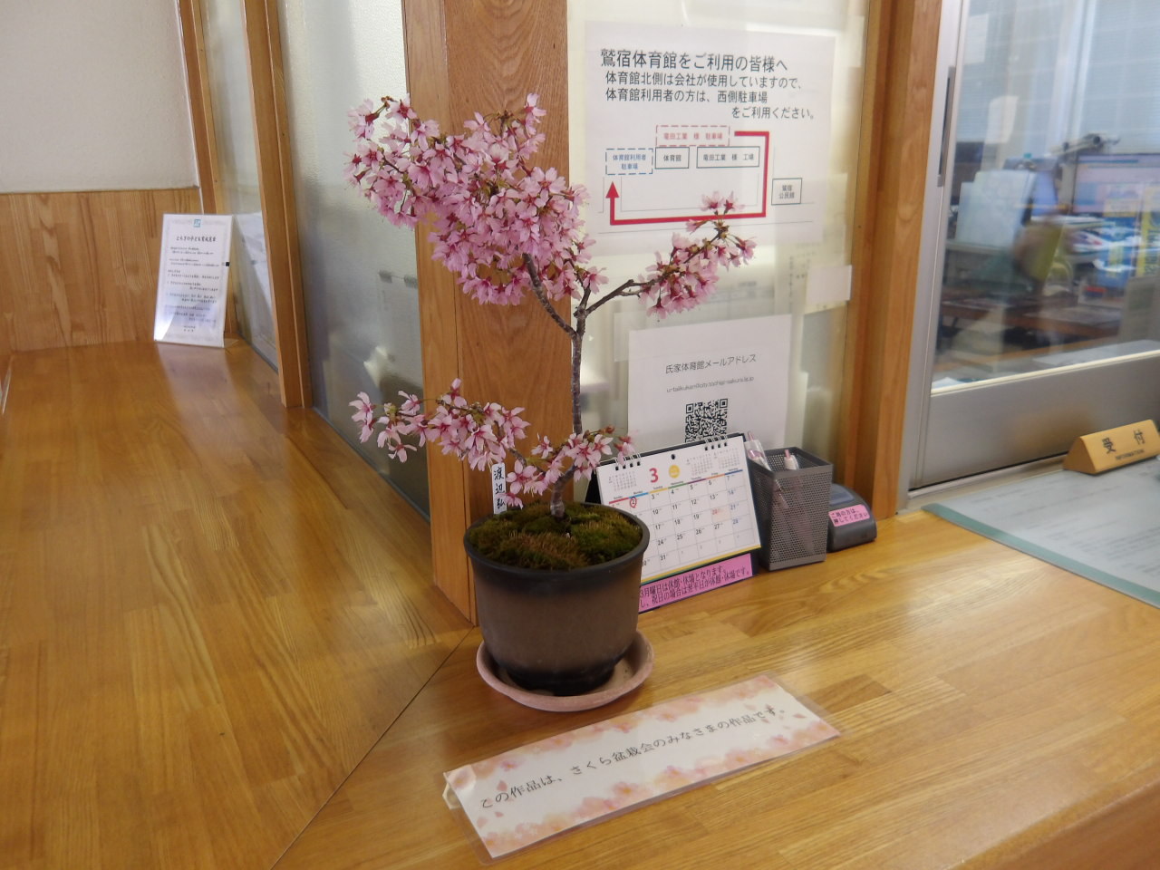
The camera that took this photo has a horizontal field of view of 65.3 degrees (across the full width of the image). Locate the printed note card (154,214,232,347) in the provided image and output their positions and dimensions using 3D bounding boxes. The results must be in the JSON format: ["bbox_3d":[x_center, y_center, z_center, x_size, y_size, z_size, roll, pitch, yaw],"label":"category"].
[{"bbox_3d":[-0.926,-0.375,2.183,0.221,0.300,0.095,6,17,23],"label":"printed note card"}]

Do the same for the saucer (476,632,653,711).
[{"bbox_3d":[-0.011,0.182,0.729,0.143,0.020,0.143,-1,16,0],"label":"saucer"}]

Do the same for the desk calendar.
[{"bbox_3d":[0.090,0.075,0.884,0.177,0.138,0.088,-11,19,-32],"label":"desk calendar"}]

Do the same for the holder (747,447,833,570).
[{"bbox_3d":[0.212,0.075,0.941,0.068,0.105,0.068,-6,17,-19],"label":"holder"}]

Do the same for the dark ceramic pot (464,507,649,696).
[{"bbox_3d":[-0.016,0.132,0.709,0.144,0.116,0.144,-1,16,0],"label":"dark ceramic pot"}]

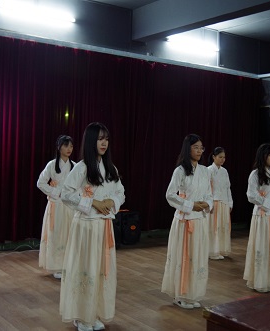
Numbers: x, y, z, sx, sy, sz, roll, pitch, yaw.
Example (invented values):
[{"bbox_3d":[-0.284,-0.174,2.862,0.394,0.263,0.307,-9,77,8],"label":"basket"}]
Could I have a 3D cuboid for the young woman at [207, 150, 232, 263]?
[{"bbox_3d":[1.211,0.535,7.107,0.450,1.580,0.350,1,0,-32],"label":"young woman"}]

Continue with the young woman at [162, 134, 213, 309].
[{"bbox_3d":[0.500,0.514,4.738,0.550,1.623,0.440,1,1,-41],"label":"young woman"}]

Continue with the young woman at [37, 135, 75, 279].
[{"bbox_3d":[-0.859,0.468,5.737,0.540,1.631,0.420,1,1,-38],"label":"young woman"}]

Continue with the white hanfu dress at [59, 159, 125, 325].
[{"bbox_3d":[-0.338,0.582,4.019,0.550,1.291,0.450,1,1,-40],"label":"white hanfu dress"}]

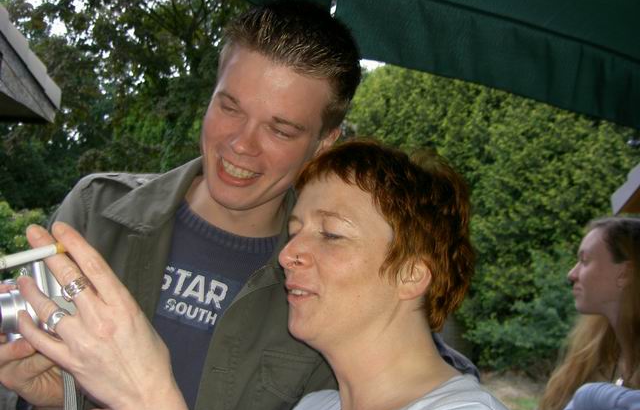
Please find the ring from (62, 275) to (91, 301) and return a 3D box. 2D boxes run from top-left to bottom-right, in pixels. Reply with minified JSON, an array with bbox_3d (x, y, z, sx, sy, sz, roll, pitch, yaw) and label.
[{"bbox_3d":[-0.191,0.066,0.565,0.021,0.009,0.021,-34,-10,-19],"label":"ring"}]

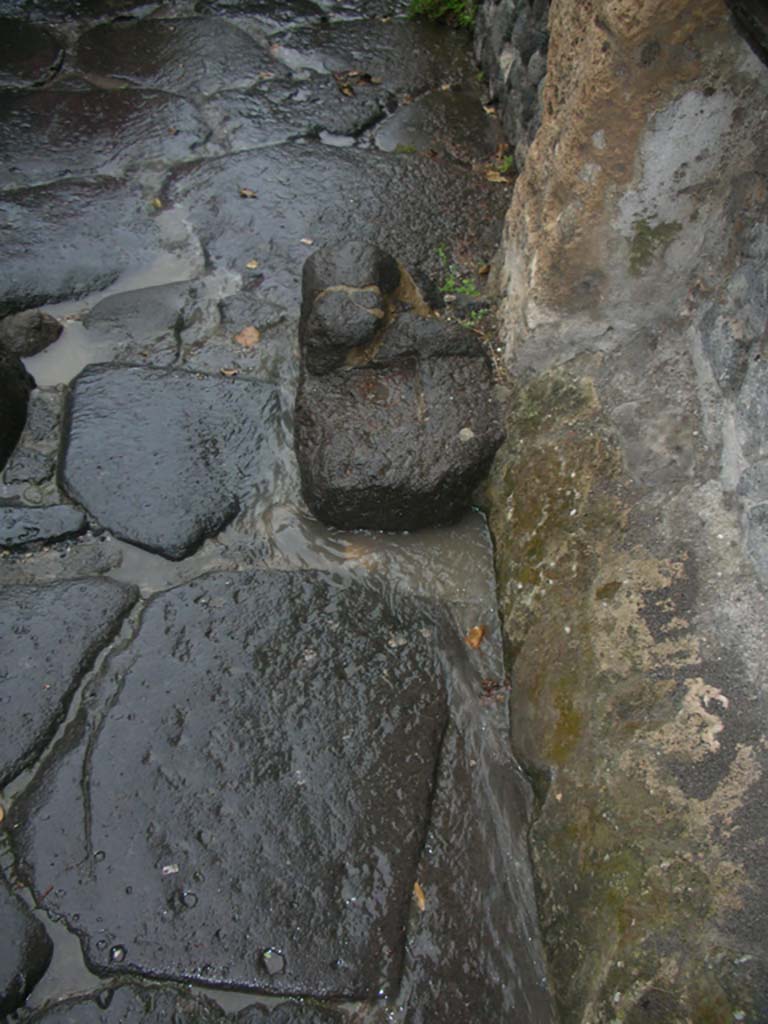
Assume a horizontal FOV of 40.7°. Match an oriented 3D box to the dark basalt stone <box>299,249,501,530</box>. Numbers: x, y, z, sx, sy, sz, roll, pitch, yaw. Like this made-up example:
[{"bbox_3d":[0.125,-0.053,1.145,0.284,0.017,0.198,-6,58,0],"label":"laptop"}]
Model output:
[{"bbox_3d":[0.025,-0.246,2.006,0.380,0.230,0.554,0,50,0],"label":"dark basalt stone"}]

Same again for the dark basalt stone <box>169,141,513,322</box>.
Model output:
[{"bbox_3d":[-0.120,-0.649,2.514,0.857,0.140,0.710,0,50,0],"label":"dark basalt stone"}]

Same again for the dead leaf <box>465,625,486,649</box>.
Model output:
[{"bbox_3d":[0.154,0.209,1.751,0.037,0.012,0.049,0,50,0],"label":"dead leaf"}]

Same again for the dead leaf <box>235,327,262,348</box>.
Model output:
[{"bbox_3d":[-0.294,-0.377,2.236,0.055,0.010,0.073,0,50,0],"label":"dead leaf"}]

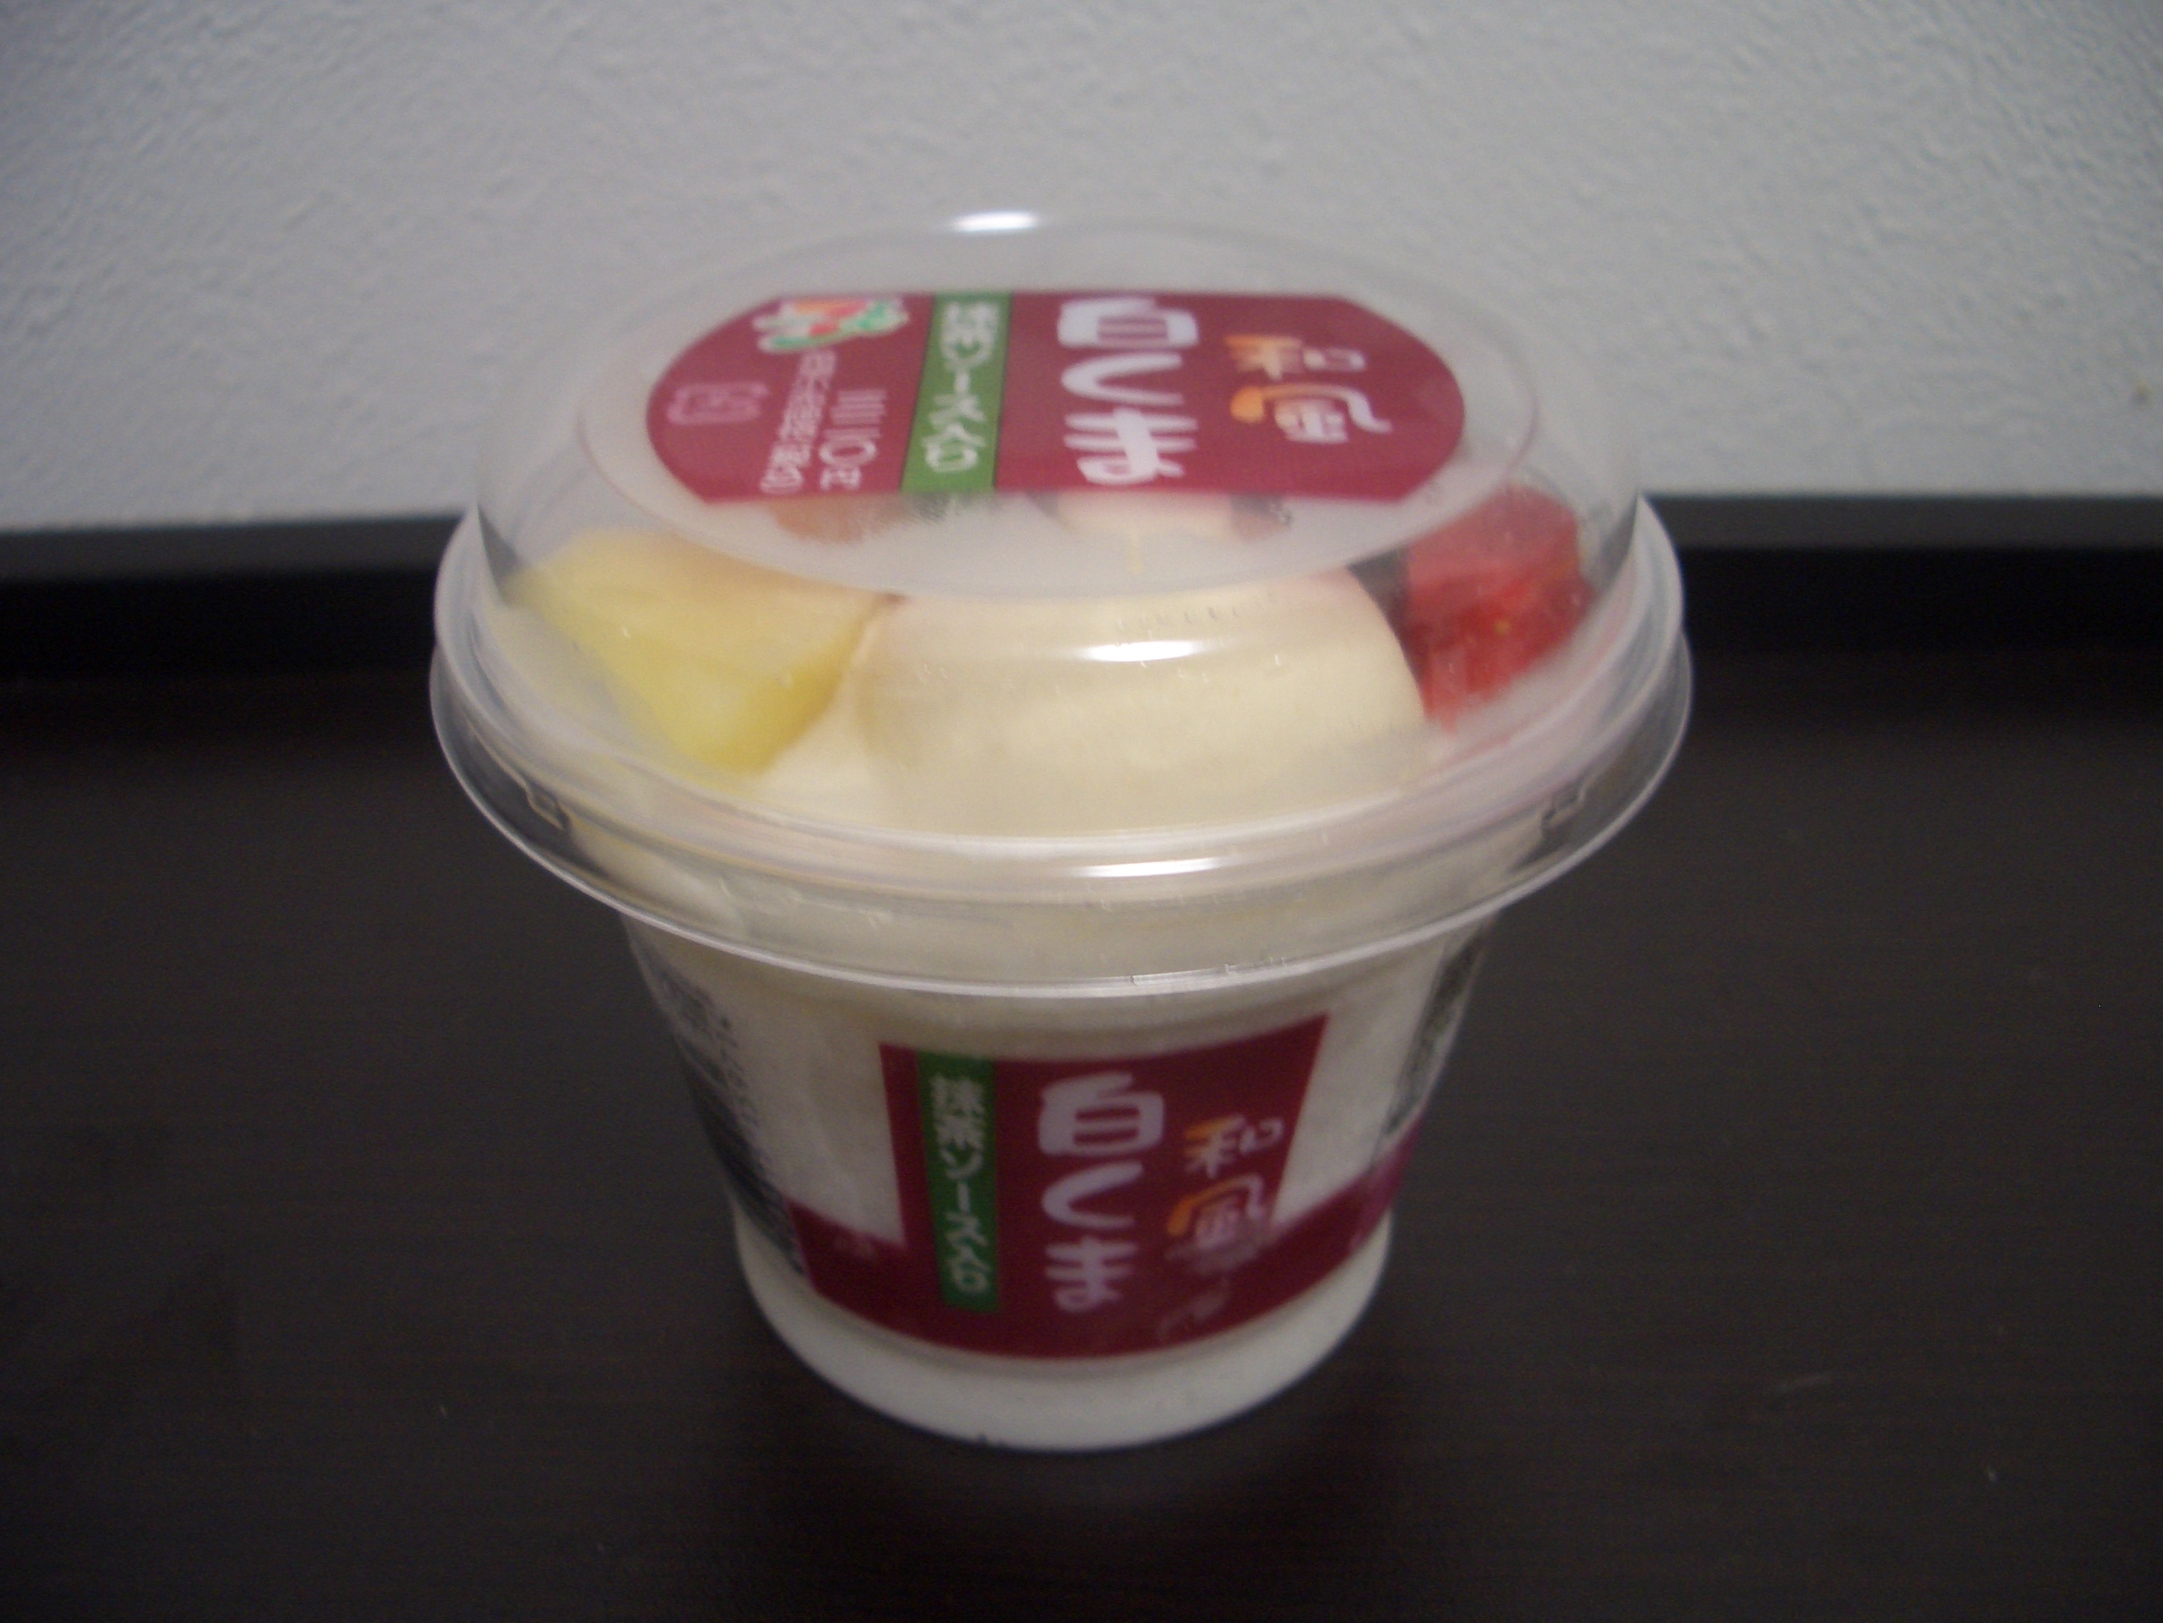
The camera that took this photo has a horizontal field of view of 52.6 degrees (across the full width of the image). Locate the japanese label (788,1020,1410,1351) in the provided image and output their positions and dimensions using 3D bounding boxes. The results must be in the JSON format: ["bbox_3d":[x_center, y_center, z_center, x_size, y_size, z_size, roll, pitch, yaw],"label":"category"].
[{"bbox_3d":[0.003,0.030,0.185,0.057,0.041,0.021,-3,33,-3],"label":"japanese label"}]

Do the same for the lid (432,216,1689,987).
[{"bbox_3d":[-0.002,-0.027,0.185,0.107,0.024,0.107,-1,33,0],"label":"lid"}]

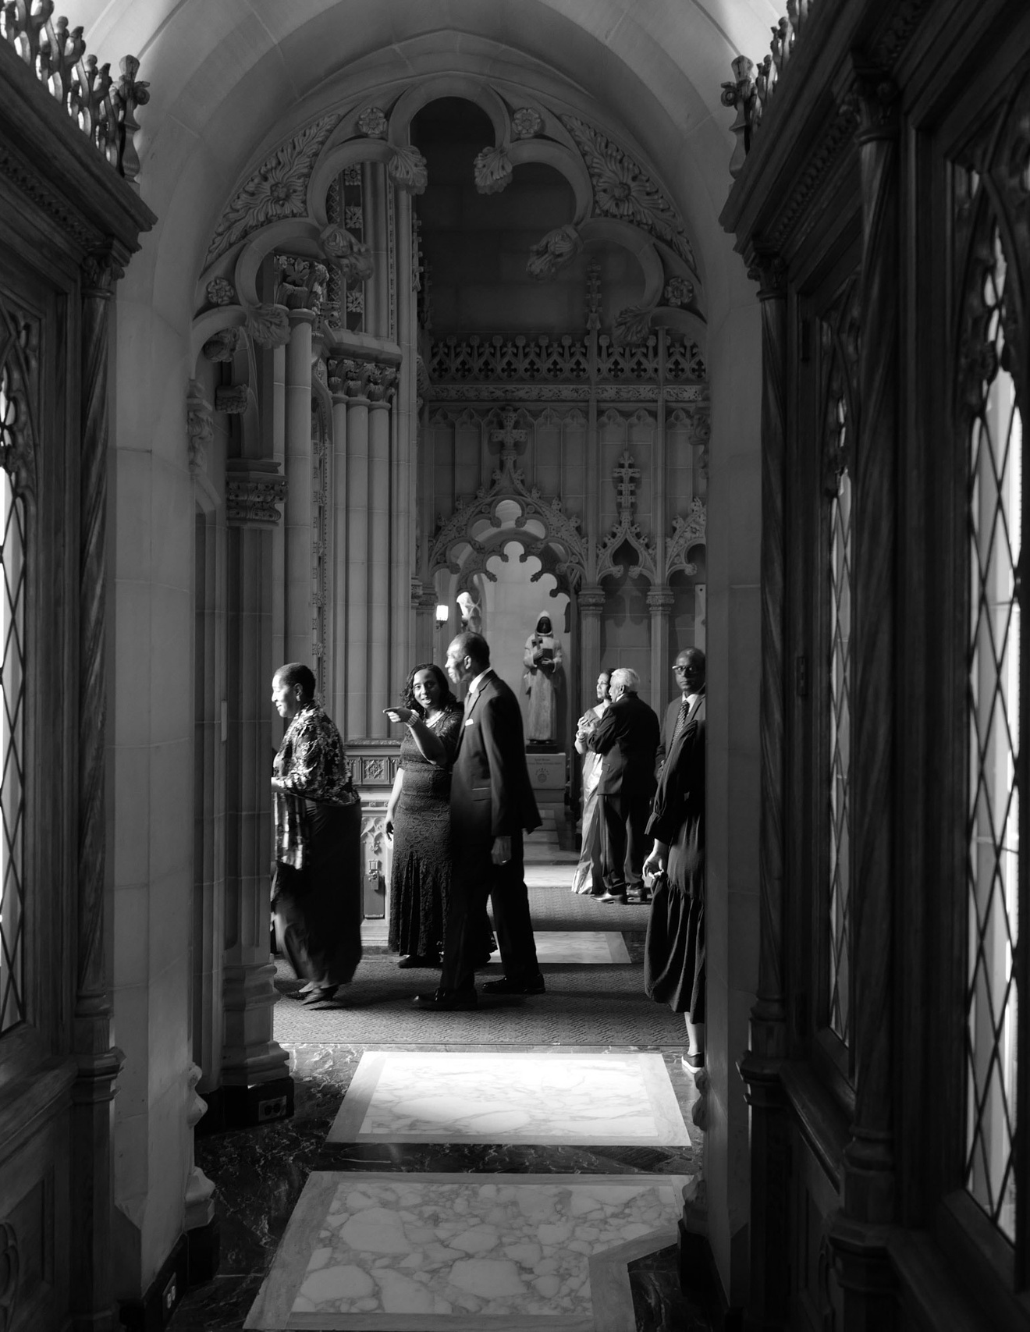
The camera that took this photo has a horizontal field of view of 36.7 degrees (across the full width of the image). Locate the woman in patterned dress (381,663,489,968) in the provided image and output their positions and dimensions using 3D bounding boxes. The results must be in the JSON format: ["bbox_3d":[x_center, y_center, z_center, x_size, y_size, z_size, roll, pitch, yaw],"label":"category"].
[{"bbox_3d":[-0.419,0.824,8.600,0.520,1.660,0.440,0,0,37],"label":"woman in patterned dress"}]

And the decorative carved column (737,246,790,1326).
[{"bbox_3d":[0.558,0.312,3.470,0.120,2.495,0.120,0,0,0],"label":"decorative carved column"}]

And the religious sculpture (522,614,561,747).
[{"bbox_3d":[0.225,0.120,13.200,0.330,1.130,0.280,0,0,1],"label":"religious sculpture"}]

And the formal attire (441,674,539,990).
[{"bbox_3d":[-0.120,0.810,7.530,0.460,1.600,0.500,0,0,-23],"label":"formal attire"}]

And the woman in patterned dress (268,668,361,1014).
[{"bbox_3d":[-0.985,0.800,7.500,0.490,1.630,0.500,0,0,-6],"label":"woman in patterned dress"}]

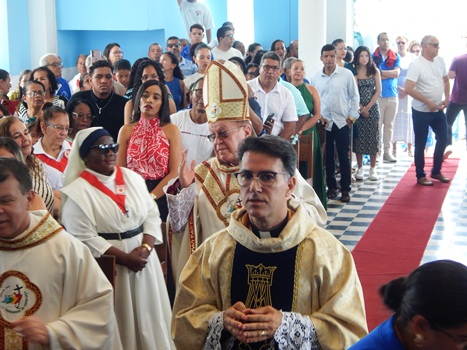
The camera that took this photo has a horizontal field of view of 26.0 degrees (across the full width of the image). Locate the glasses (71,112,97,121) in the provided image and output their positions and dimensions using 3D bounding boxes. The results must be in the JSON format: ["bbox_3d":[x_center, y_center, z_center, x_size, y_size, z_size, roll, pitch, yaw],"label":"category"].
[{"bbox_3d":[-1.046,-0.411,7.100,0.140,0.045,0.140,9,4,-30],"label":"glasses"}]

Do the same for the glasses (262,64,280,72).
[{"bbox_3d":[0.319,-0.895,8.500,0.142,0.045,0.142,2,10,1],"label":"glasses"}]

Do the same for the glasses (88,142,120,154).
[{"bbox_3d":[-0.647,-0.133,4.850,0.145,0.050,0.145,7,13,39],"label":"glasses"}]

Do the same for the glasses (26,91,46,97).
[{"bbox_3d":[-1.566,-0.645,8.000,0.140,0.040,0.140,-9,13,-38],"label":"glasses"}]

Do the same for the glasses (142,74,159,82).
[{"bbox_3d":[-0.697,-0.811,8.500,0.140,0.045,0.140,-1,10,0],"label":"glasses"}]

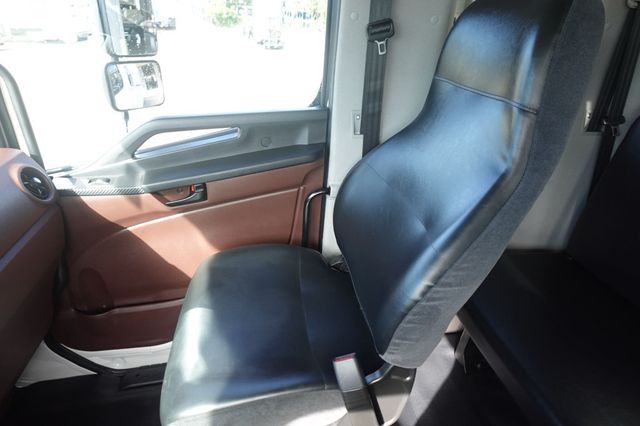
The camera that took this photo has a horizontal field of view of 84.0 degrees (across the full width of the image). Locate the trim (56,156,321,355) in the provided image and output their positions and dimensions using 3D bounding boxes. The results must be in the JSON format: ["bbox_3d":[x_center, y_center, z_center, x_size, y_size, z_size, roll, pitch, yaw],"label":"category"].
[{"bbox_3d":[-0.442,0.168,1.215,0.912,0.698,0.110,-4,29,-11],"label":"trim"}]

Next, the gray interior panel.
[{"bbox_3d":[-0.371,-0.182,1.041,0.790,0.234,0.120,-4,29,-11],"label":"gray interior panel"}]

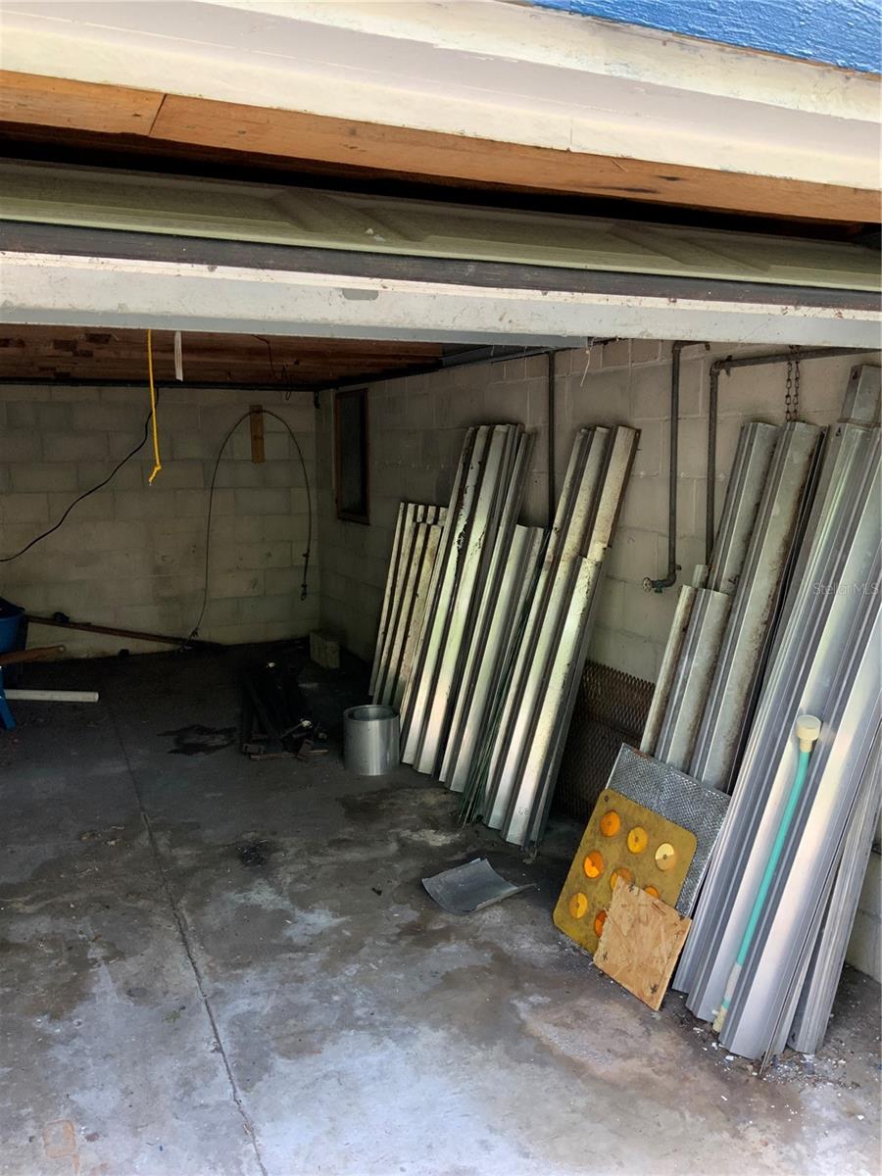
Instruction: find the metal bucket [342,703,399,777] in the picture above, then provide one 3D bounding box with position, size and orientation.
[{"bbox_3d":[-0.320,0.699,4.536,0.253,0.255,0.253,0,9,0],"label":"metal bucket"}]

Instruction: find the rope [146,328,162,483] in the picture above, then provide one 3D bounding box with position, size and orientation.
[{"bbox_3d":[-0.612,-0.418,2.098,0.028,0.385,0.020,-4,9,-24],"label":"rope"}]

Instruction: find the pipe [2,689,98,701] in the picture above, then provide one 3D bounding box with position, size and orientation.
[{"bbox_3d":[-2.380,0.628,5.756,0.800,0.059,0.059,1,9,7],"label":"pipe"}]

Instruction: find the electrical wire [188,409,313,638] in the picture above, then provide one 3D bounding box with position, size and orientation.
[{"bbox_3d":[-1.387,-0.469,7.145,0.960,1.645,0.080,-4,9,-24],"label":"electrical wire"}]

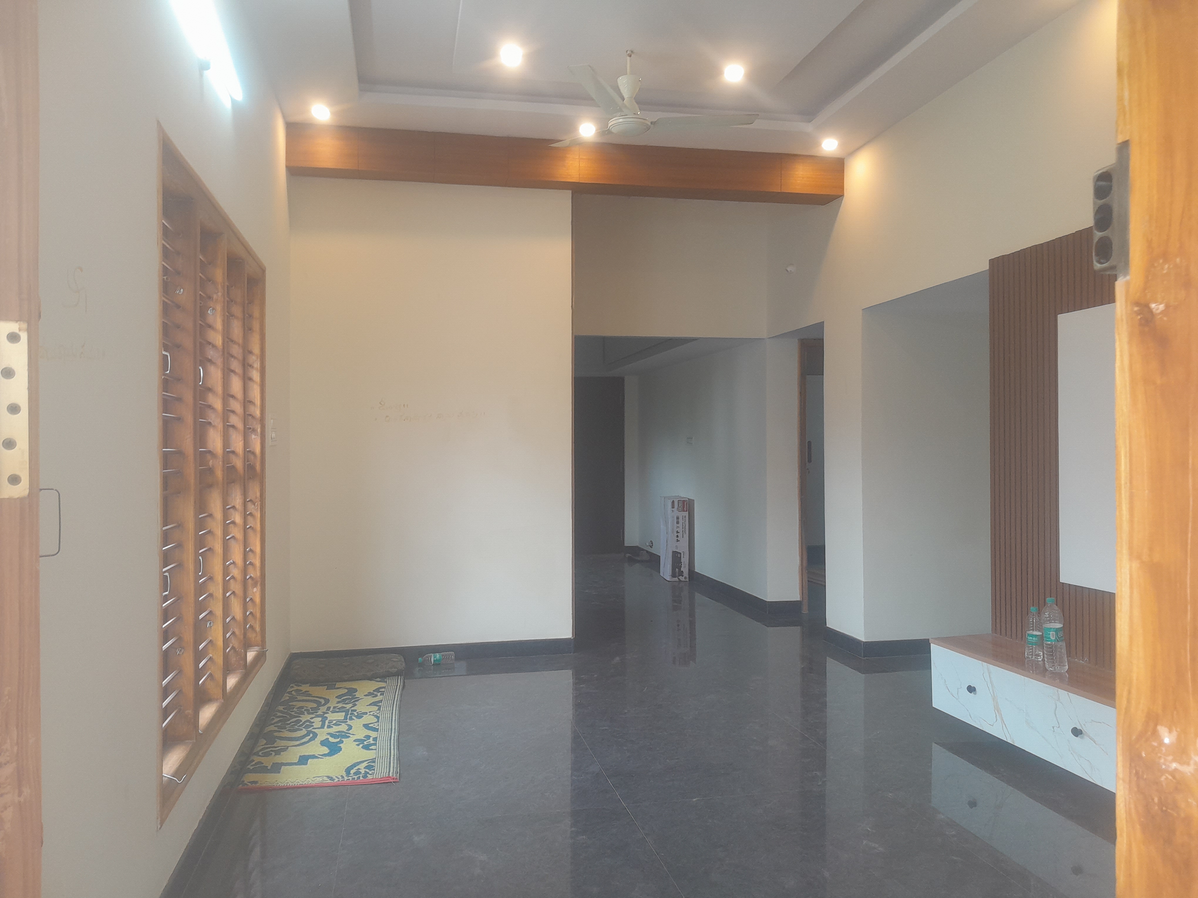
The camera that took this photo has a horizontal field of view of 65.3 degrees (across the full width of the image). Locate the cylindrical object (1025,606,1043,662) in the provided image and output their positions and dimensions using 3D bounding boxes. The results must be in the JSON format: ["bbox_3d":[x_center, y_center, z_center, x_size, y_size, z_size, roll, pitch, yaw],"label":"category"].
[{"bbox_3d":[1.752,0.741,3.764,0.064,0.217,0.064,0,0,0],"label":"cylindrical object"}]

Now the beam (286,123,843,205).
[{"bbox_3d":[-0.125,-1.689,5.574,3.313,0.242,0.169,0,0,-12],"label":"beam"}]

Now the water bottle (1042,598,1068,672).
[{"bbox_3d":[1.756,0.709,3.595,0.078,0.280,0.078,0,0,0],"label":"water bottle"}]

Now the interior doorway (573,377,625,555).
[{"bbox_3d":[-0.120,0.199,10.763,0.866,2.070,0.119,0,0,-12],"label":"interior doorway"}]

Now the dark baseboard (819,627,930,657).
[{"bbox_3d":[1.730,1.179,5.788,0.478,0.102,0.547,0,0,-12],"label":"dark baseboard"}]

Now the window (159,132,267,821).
[{"bbox_3d":[-1.389,0.052,3.355,0.119,1.801,2.010,0,0,-12],"label":"window"}]

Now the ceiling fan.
[{"bbox_3d":[0.147,-1.650,4.328,1.124,0.386,1.124,0,0,-24],"label":"ceiling fan"}]

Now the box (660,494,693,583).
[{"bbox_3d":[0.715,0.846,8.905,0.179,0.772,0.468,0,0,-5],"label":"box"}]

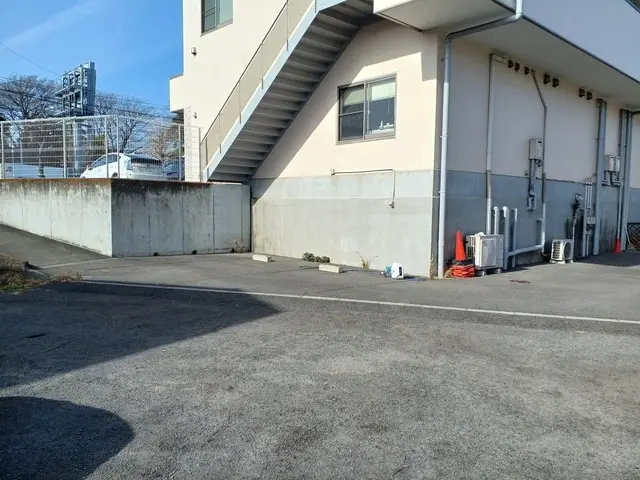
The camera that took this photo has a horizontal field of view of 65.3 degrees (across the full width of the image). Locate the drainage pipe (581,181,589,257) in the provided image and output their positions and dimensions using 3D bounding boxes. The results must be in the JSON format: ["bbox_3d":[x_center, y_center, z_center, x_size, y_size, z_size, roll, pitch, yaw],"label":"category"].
[{"bbox_3d":[8.038,-0.617,15.098,0.081,2.264,0.081,-3,5,-42],"label":"drainage pipe"}]

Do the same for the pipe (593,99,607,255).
[{"bbox_3d":[8.836,-1.952,15.753,0.170,4.854,0.185,-3,5,-42],"label":"pipe"}]

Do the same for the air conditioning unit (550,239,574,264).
[{"bbox_3d":[6.709,0.299,13.765,0.725,0.592,0.318,-3,5,-42],"label":"air conditioning unit"}]

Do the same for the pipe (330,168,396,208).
[{"bbox_3d":[0.946,-1.195,11.718,0.068,0.866,2.028,-3,5,-42],"label":"pipe"}]

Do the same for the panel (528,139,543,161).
[{"bbox_3d":[5.491,-2.306,12.724,0.355,0.488,0.170,-3,5,-42],"label":"panel"}]

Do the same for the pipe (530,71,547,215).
[{"bbox_3d":[5.559,-2.426,12.864,0.947,3.582,0.067,-3,5,-42],"label":"pipe"}]

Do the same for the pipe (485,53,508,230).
[{"bbox_3d":[4.073,-1.956,11.519,0.666,4.366,0.133,-3,5,-42],"label":"pipe"}]

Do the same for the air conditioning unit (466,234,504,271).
[{"bbox_3d":[3.731,0.288,11.196,0.947,0.784,0.355,-3,5,-42],"label":"air conditioning unit"}]

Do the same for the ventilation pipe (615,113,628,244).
[{"bbox_3d":[10.211,-2.000,16.983,0.163,4.810,0.163,-3,5,-42],"label":"ventilation pipe"}]

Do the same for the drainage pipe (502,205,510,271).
[{"bbox_3d":[4.485,-0.050,12.022,0.118,1.480,0.178,-3,5,-42],"label":"drainage pipe"}]

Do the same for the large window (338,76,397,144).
[{"bbox_3d":[1.084,-2.968,11.584,0.111,1.332,1.813,-3,5,-42],"label":"large window"}]

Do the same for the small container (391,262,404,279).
[{"bbox_3d":[1.583,0.625,10.103,0.170,0.333,0.200,-3,5,-42],"label":"small container"}]

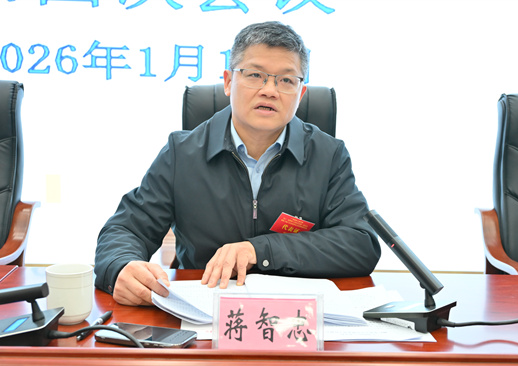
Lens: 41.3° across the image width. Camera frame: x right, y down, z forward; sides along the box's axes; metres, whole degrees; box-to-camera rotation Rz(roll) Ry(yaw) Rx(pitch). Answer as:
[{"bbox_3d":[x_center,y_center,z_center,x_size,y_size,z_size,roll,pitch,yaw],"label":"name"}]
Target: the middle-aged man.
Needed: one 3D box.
[{"bbox_3d":[-0.040,0.301,1.689,0.640,1.330,0.700,1,7,0],"label":"middle-aged man"}]

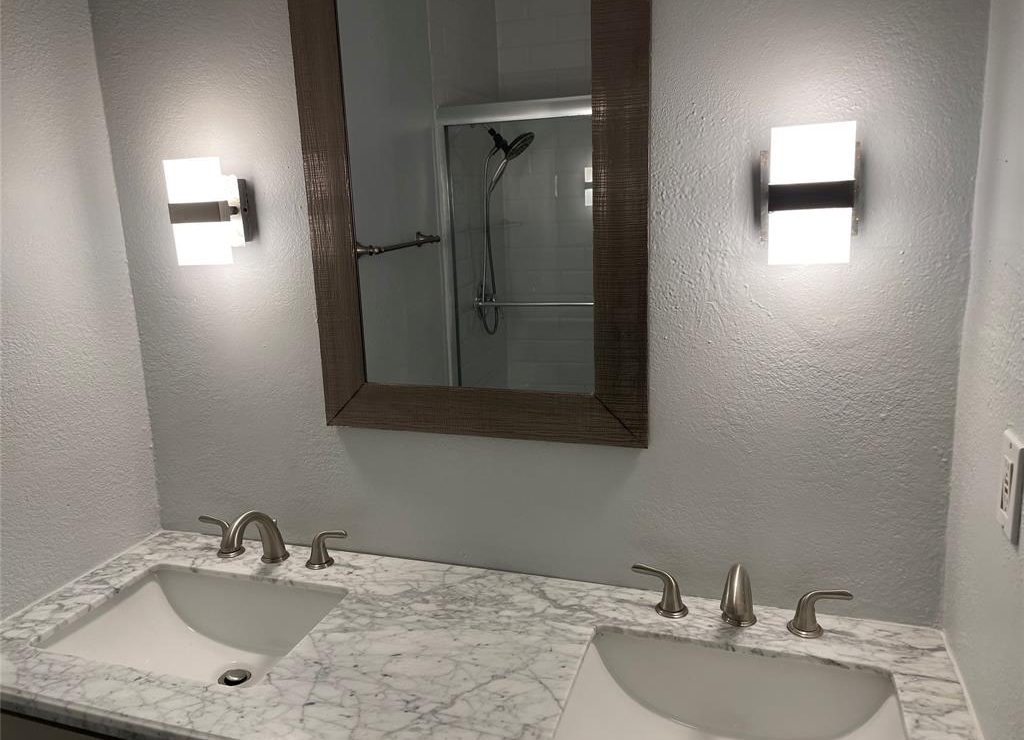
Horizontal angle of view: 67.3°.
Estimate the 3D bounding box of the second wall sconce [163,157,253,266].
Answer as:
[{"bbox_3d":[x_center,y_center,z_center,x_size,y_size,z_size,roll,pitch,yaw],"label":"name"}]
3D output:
[{"bbox_3d":[-0.568,-0.295,1.441,0.131,0.192,0.078,2,13,18],"label":"second wall sconce"}]

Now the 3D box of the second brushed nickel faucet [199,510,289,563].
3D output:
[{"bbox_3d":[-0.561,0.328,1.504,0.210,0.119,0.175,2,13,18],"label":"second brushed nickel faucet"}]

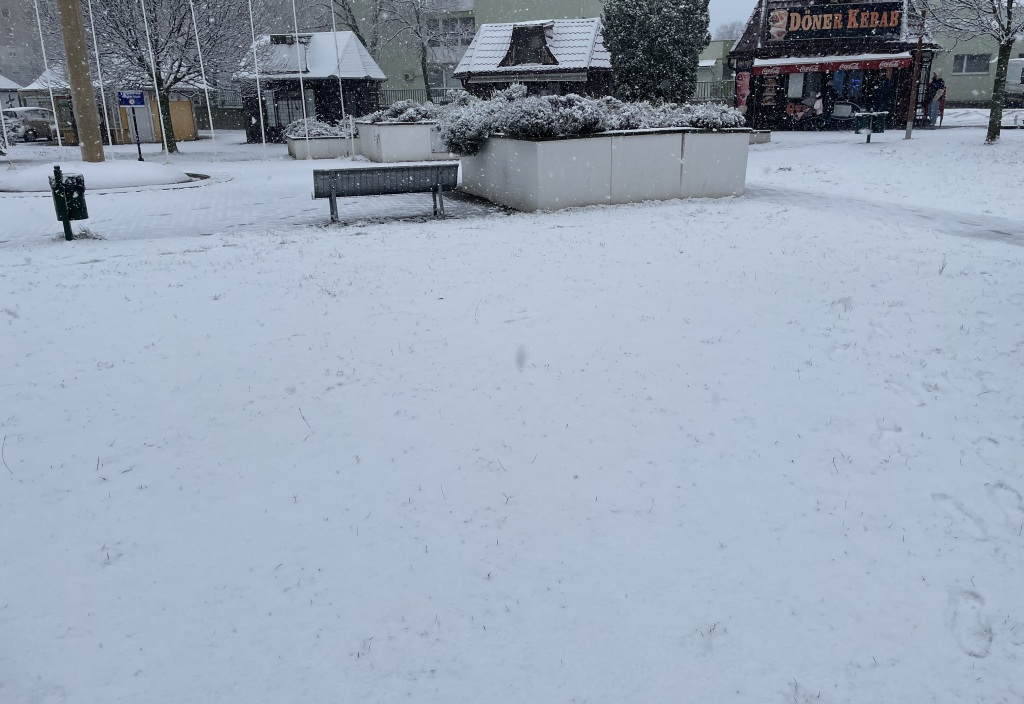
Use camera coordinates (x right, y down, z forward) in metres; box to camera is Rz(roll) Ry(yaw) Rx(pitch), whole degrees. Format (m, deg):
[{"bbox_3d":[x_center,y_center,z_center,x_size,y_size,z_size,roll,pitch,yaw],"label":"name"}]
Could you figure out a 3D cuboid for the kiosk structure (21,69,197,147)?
[{"bbox_3d":[-17.774,-11.037,34.677,7.600,3.200,3.800,-11,21,-26],"label":"kiosk structure"}]

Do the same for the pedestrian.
[{"bbox_3d":[13.813,-8.171,25.113,0.550,1.740,0.550,-6,19,-14],"label":"pedestrian"}]

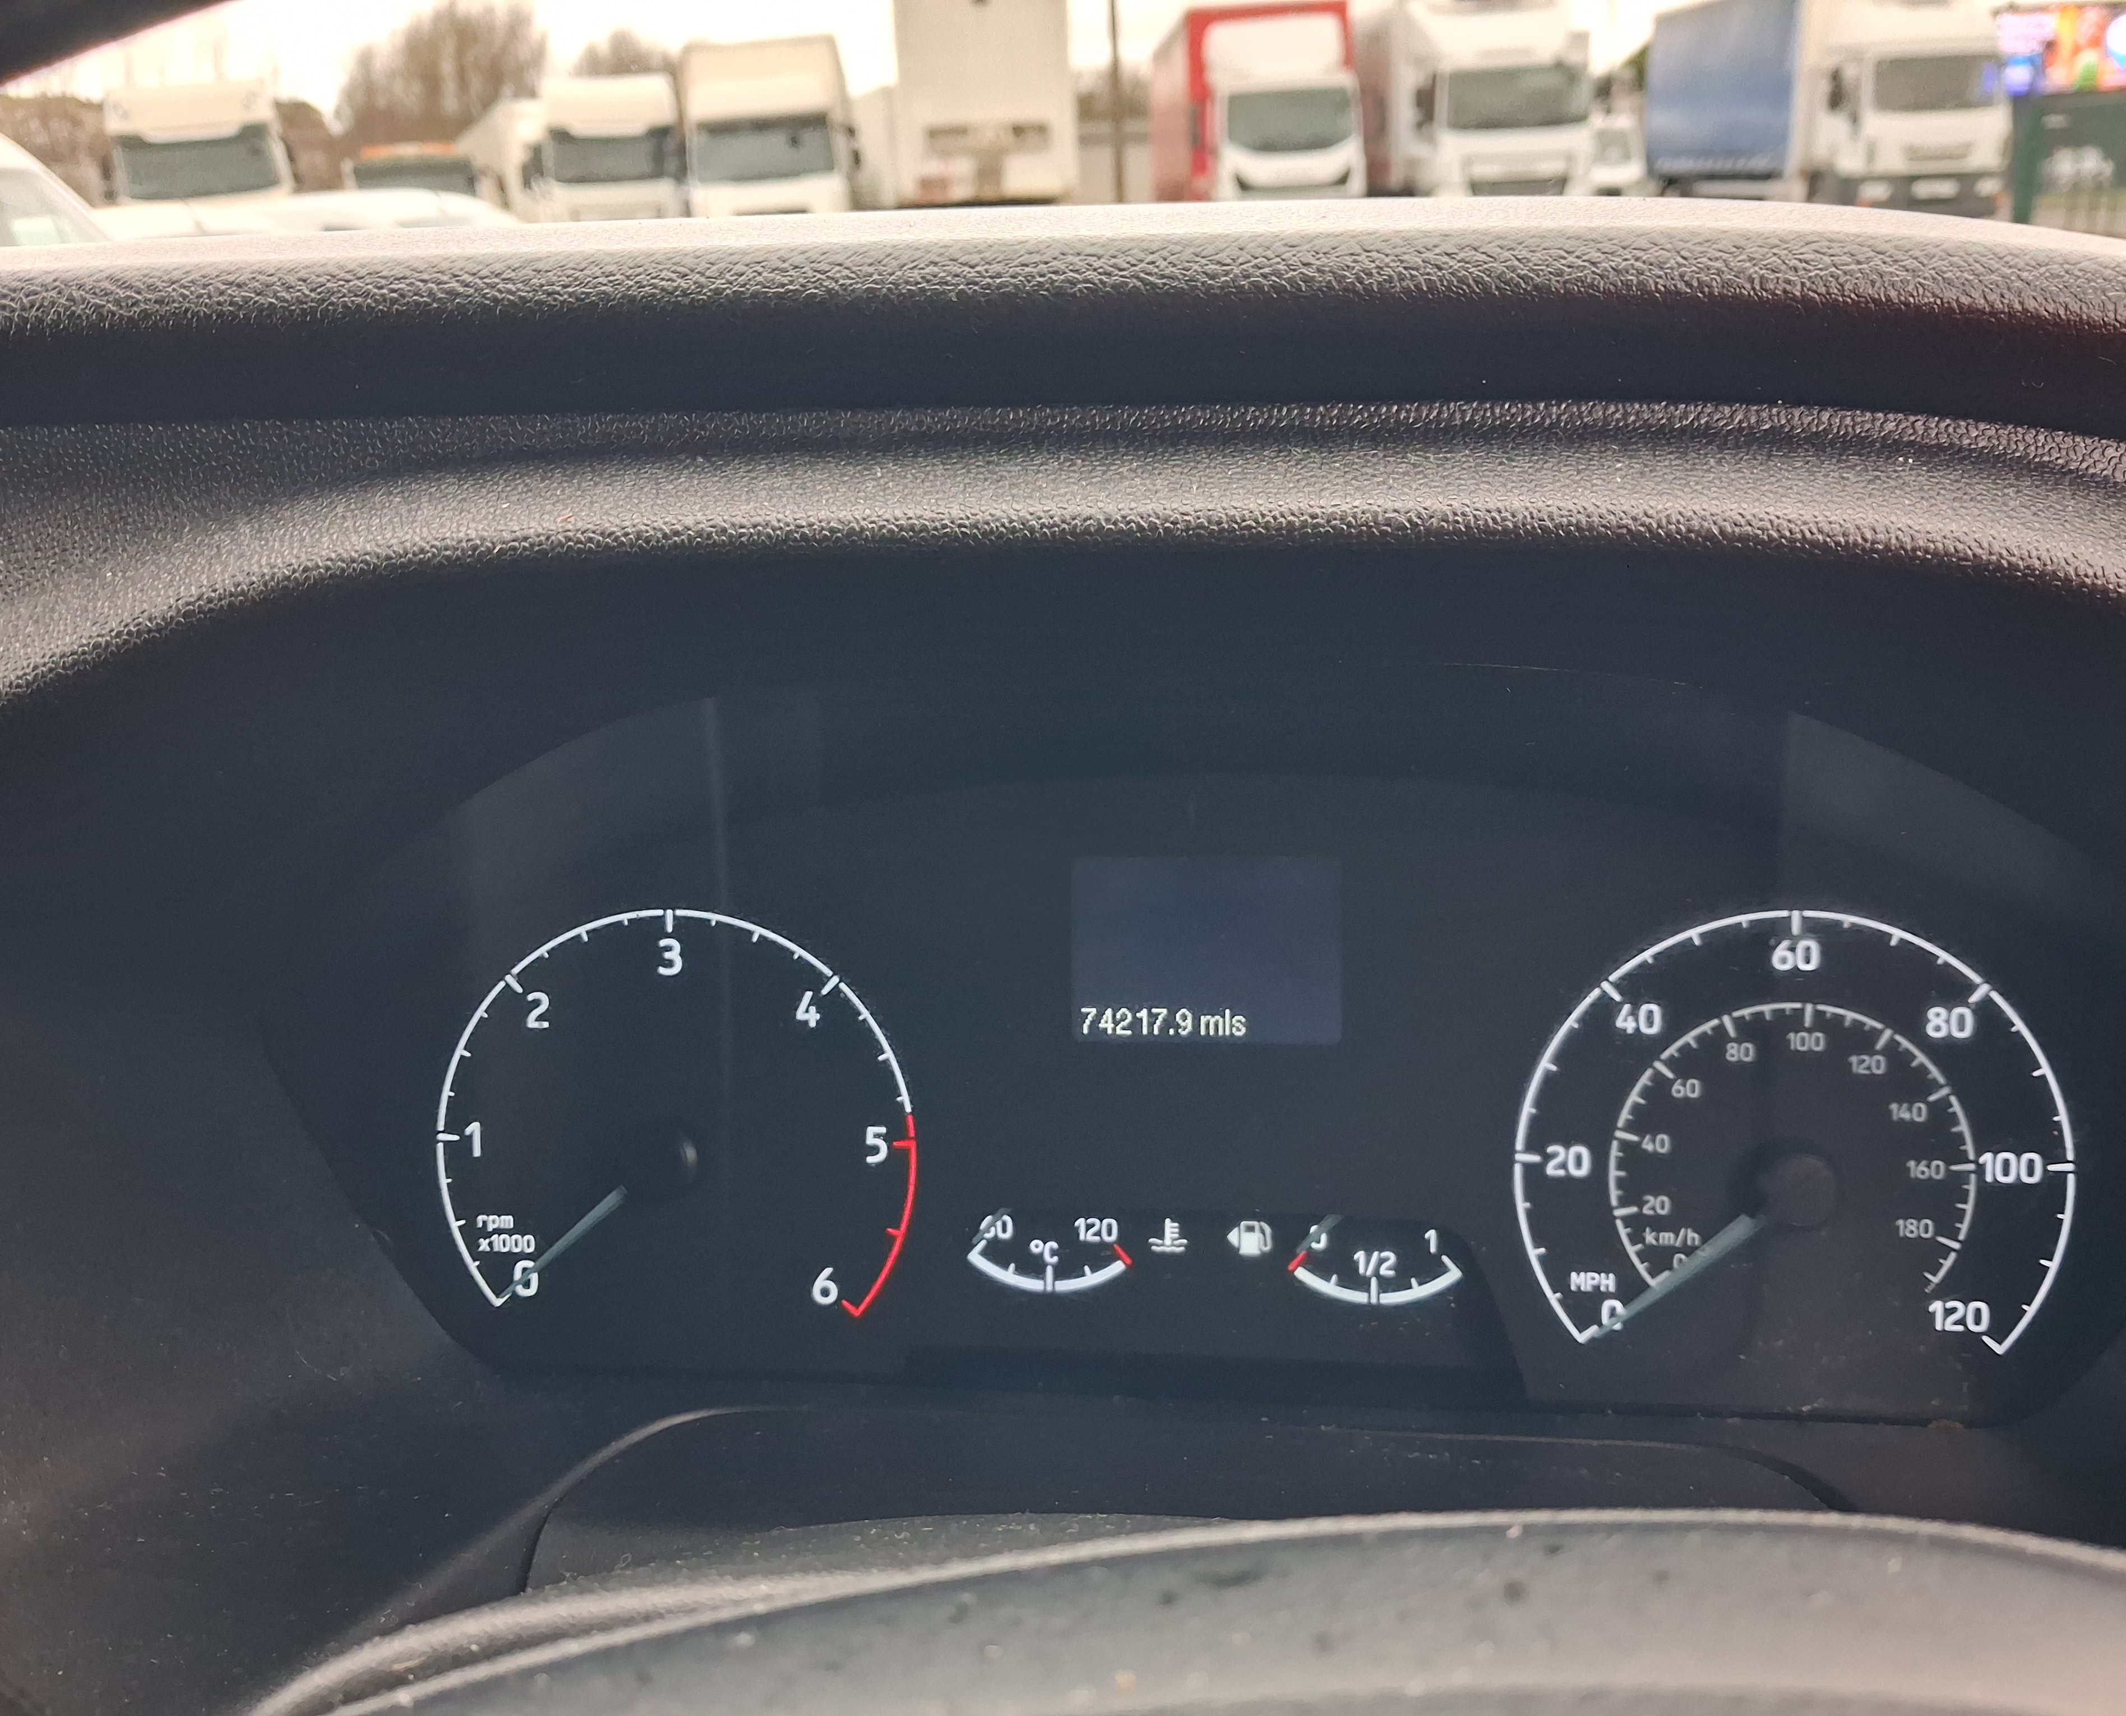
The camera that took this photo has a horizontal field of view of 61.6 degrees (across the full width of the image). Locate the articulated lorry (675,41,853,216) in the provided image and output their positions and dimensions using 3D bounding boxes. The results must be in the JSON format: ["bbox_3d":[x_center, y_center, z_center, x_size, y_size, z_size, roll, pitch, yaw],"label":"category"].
[{"bbox_3d":[-5.283,-12.527,32.767,2.520,3.950,6.200,-5,21,-6],"label":"articulated lorry"}]

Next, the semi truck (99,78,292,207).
[{"bbox_3d":[-15.036,-11.745,32.323,2.520,3.800,6.100,-10,22,-17],"label":"semi truck"}]

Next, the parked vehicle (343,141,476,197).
[{"bbox_3d":[-12.932,-13.173,36.971,2.450,2.950,6.800,-7,21,-11],"label":"parked vehicle"}]

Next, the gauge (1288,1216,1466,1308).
[{"bbox_3d":[0.059,0.075,0.332,0.033,0.017,0.005,0,3,7],"label":"gauge"}]

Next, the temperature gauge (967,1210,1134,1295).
[{"bbox_3d":[-0.002,0.075,0.340,0.032,0.016,0.005,0,3,7],"label":"temperature gauge"}]

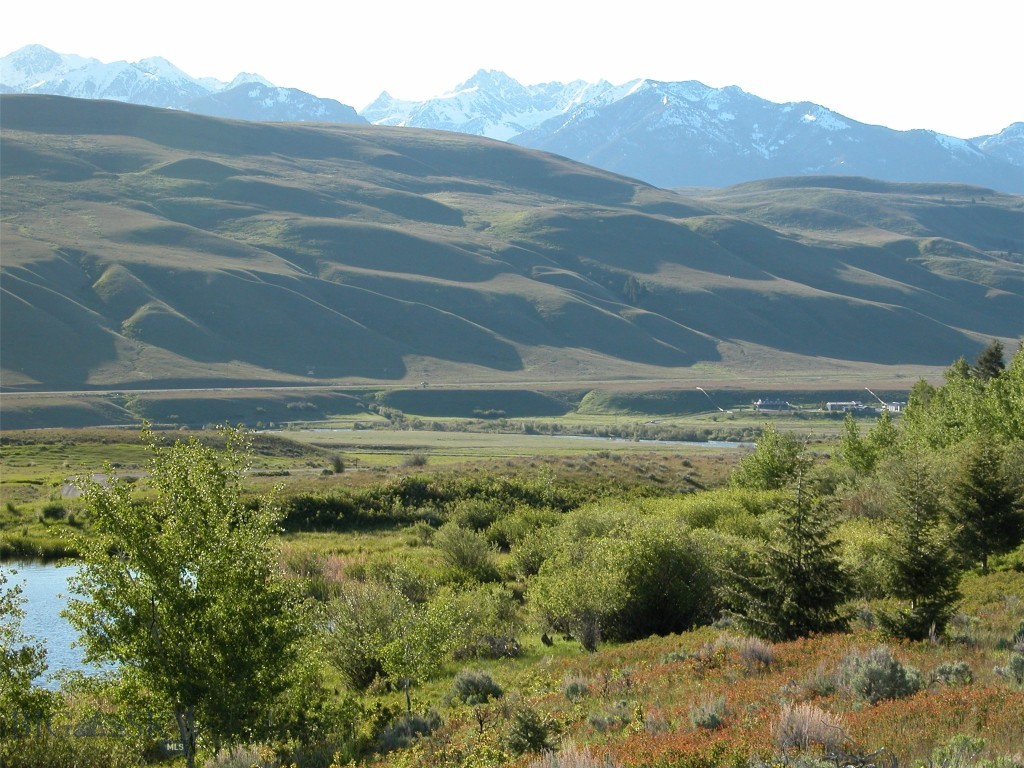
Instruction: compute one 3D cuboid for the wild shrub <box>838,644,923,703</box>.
[{"bbox_3d":[6.143,4.843,36.000,1.400,1.000,1.232,0,1,0],"label":"wild shrub"}]

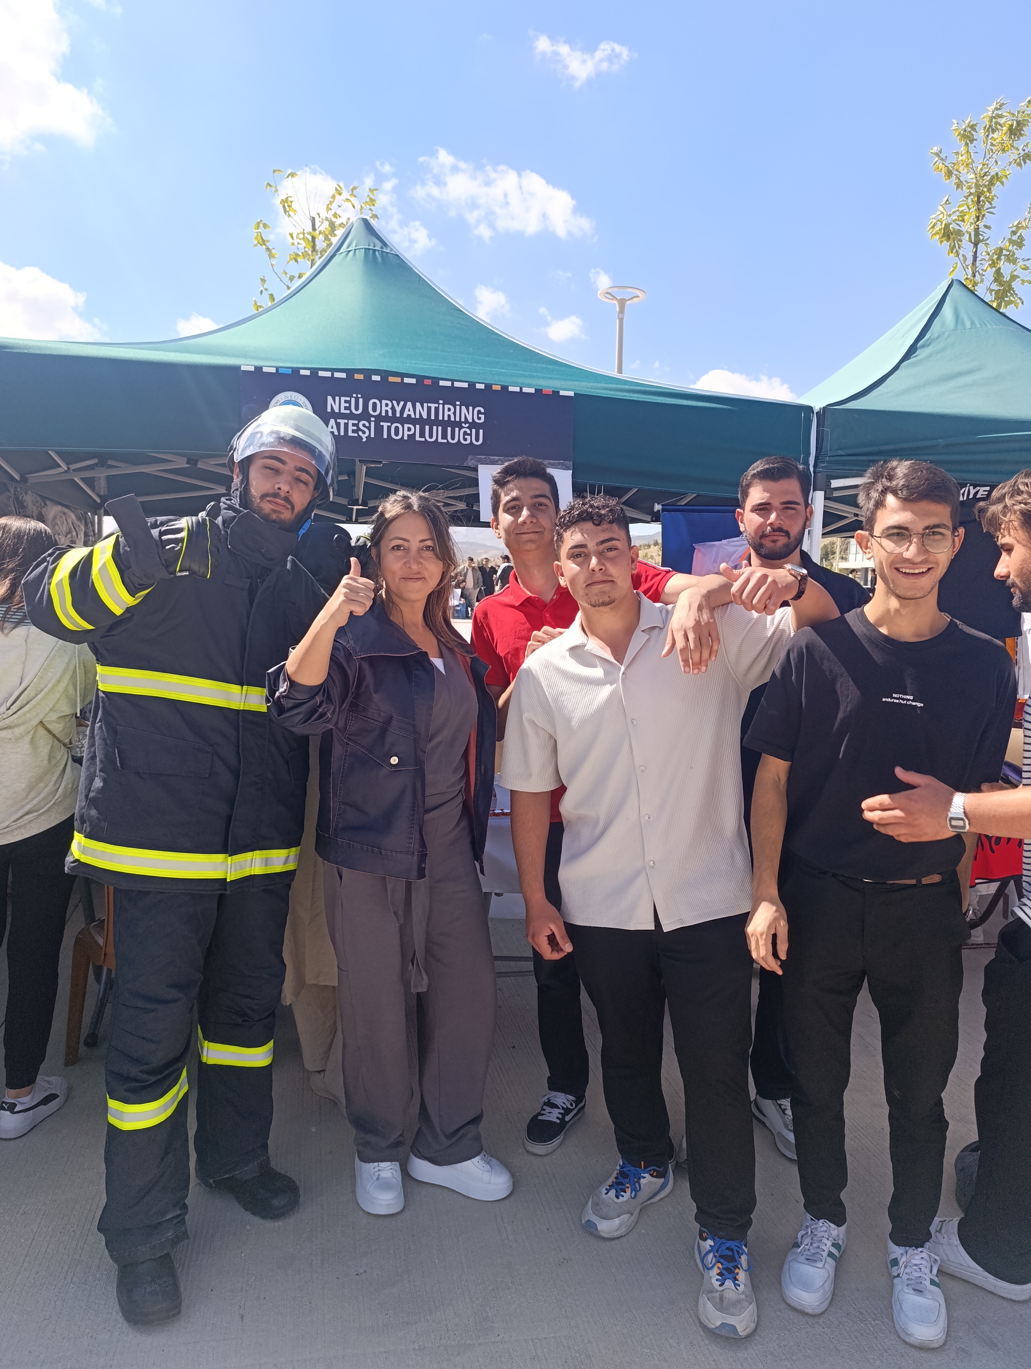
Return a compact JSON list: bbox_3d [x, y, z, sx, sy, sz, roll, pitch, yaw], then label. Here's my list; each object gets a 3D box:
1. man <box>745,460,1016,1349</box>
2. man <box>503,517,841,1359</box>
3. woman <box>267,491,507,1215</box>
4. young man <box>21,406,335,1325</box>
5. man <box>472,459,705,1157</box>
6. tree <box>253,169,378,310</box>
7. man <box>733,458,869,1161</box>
[{"bbox_3d":[0.741,0.442,1.889,0.520,1.770,0.350,3,7,17],"label":"man"},{"bbox_3d":[0.306,0.453,2.032,0.660,1.700,0.500,3,7,13],"label":"man"},{"bbox_3d":[-0.309,0.425,2.171,0.550,1.700,0.420,-1,7,-22],"label":"woman"},{"bbox_3d":[-0.732,0.355,2.004,0.700,1.860,0.540,-2,7,-25],"label":"young man"},{"bbox_3d":[0.193,0.349,2.403,0.620,1.820,0.480,2,6,6],"label":"man"},{"bbox_3d":[-1.617,-1.667,7.364,1.200,4.650,1.200,1,6,0],"label":"tree"},{"bbox_3d":[0.713,0.341,2.472,0.500,1.840,0.340,2,6,7],"label":"man"}]

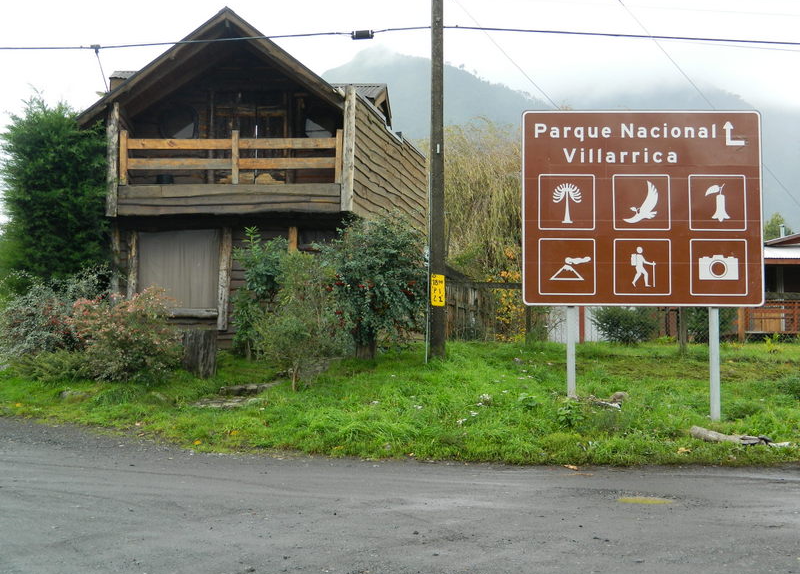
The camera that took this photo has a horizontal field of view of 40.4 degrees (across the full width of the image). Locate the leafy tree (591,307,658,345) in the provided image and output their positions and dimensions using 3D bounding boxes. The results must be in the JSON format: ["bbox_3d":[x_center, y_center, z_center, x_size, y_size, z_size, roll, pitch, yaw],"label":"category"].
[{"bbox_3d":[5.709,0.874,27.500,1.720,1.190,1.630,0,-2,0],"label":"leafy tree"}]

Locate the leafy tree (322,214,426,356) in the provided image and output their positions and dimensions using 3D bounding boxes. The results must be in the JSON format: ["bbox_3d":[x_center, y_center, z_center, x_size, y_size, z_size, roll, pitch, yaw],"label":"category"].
[{"bbox_3d":[-0.437,-0.009,18.600,1.730,2.450,1.640,0,-2,0],"label":"leafy tree"}]

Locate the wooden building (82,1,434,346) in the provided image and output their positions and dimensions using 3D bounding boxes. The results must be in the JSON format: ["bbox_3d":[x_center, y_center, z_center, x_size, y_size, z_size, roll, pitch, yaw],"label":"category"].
[{"bbox_3d":[-3.033,-2.028,25.539,5.700,6.700,8.200,0,-2,9],"label":"wooden building"}]

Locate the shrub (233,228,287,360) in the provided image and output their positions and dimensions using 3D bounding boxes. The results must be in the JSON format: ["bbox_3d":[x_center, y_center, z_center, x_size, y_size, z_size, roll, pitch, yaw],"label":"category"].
[{"bbox_3d":[-2.561,0.137,19.800,1.030,2.320,0.970,0,-2,0],"label":"shrub"}]

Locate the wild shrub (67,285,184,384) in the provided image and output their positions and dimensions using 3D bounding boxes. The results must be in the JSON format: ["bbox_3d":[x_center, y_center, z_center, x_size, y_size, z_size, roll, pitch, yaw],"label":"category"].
[{"bbox_3d":[-4.540,0.783,17.900,1.790,1.580,1.700,0,-2,0],"label":"wild shrub"}]

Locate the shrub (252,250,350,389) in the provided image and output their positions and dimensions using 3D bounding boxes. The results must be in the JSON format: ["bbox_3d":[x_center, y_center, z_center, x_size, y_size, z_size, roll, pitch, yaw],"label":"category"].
[{"bbox_3d":[-1.521,0.497,16.600,1.420,2.100,1.350,0,-2,0],"label":"shrub"}]

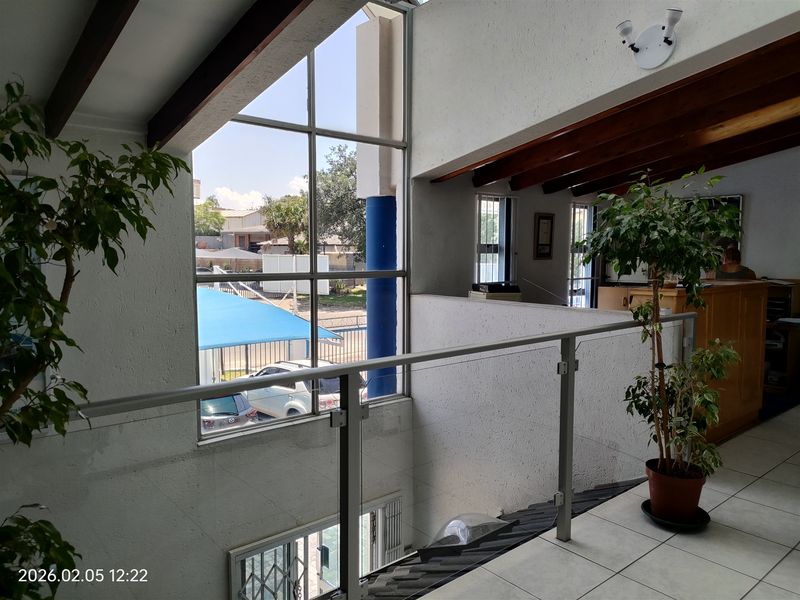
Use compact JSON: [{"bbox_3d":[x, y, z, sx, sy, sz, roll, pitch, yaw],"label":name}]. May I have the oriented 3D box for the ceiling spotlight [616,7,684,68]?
[{"bbox_3d":[1.492,-1.545,3.456,0.170,0.270,0.370,-4,6,-40],"label":"ceiling spotlight"}]

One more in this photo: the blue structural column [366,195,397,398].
[{"bbox_3d":[-0.174,1.349,5.875,0.300,4.800,0.300,0,5,0],"label":"blue structural column"}]

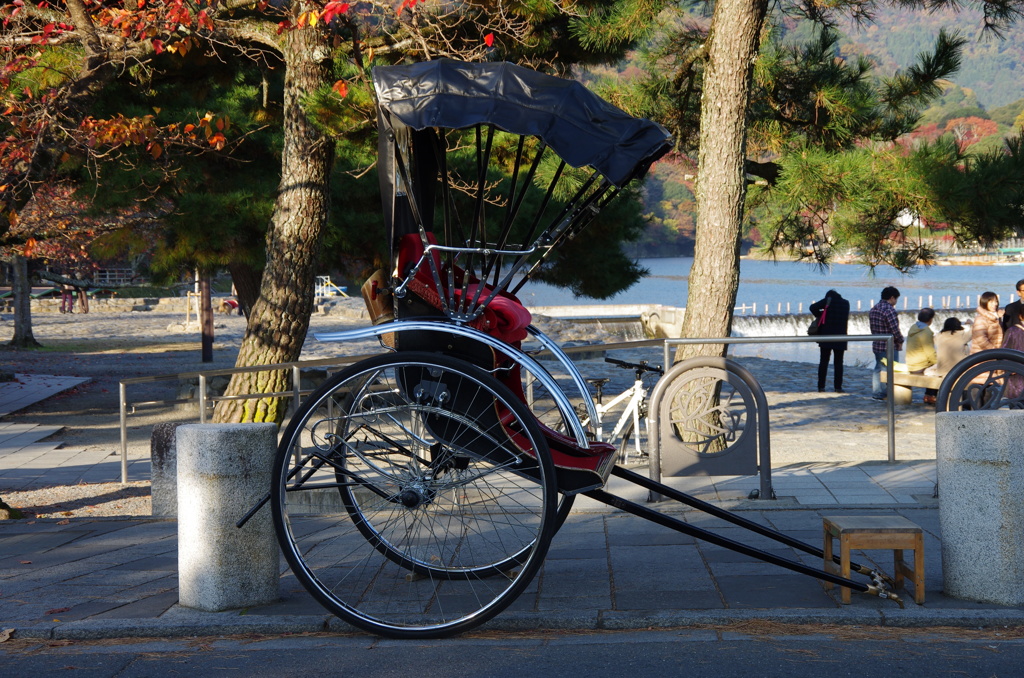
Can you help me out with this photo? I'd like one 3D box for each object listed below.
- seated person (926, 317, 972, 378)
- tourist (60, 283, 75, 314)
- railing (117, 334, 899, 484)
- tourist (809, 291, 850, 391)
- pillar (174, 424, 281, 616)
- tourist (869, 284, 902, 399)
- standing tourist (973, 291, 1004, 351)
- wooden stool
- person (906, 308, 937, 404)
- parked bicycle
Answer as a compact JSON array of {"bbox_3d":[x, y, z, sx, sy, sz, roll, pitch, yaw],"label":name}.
[{"bbox_3d":[5.782,0.301,26.700,0.720,1.200,0.500,-2,3,-31],"label":"seated person"},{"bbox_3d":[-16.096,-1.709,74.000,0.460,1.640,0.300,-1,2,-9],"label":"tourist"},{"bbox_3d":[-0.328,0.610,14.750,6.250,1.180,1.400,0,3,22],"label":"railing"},{"bbox_3d":[4.677,0.022,30.100,0.580,1.540,0.420,-1,2,3],"label":"tourist"},{"bbox_3d":[-1.115,0.693,8.020,0.400,0.700,0.400,-1,2,0],"label":"pillar"},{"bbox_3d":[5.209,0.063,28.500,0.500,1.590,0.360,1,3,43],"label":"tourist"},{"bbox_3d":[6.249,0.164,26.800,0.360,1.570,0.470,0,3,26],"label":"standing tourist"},{"bbox_3d":[1.410,0.860,7.970,0.320,0.290,0.350,-1,2,-2],"label":"wooden stool"},{"bbox_3d":[5.531,0.233,27.200,0.720,1.270,0.500,-3,3,-38],"label":"person"},{"bbox_3d":[0.754,0.710,16.300,0.580,1.030,1.680,-3,3,-37],"label":"parked bicycle"}]

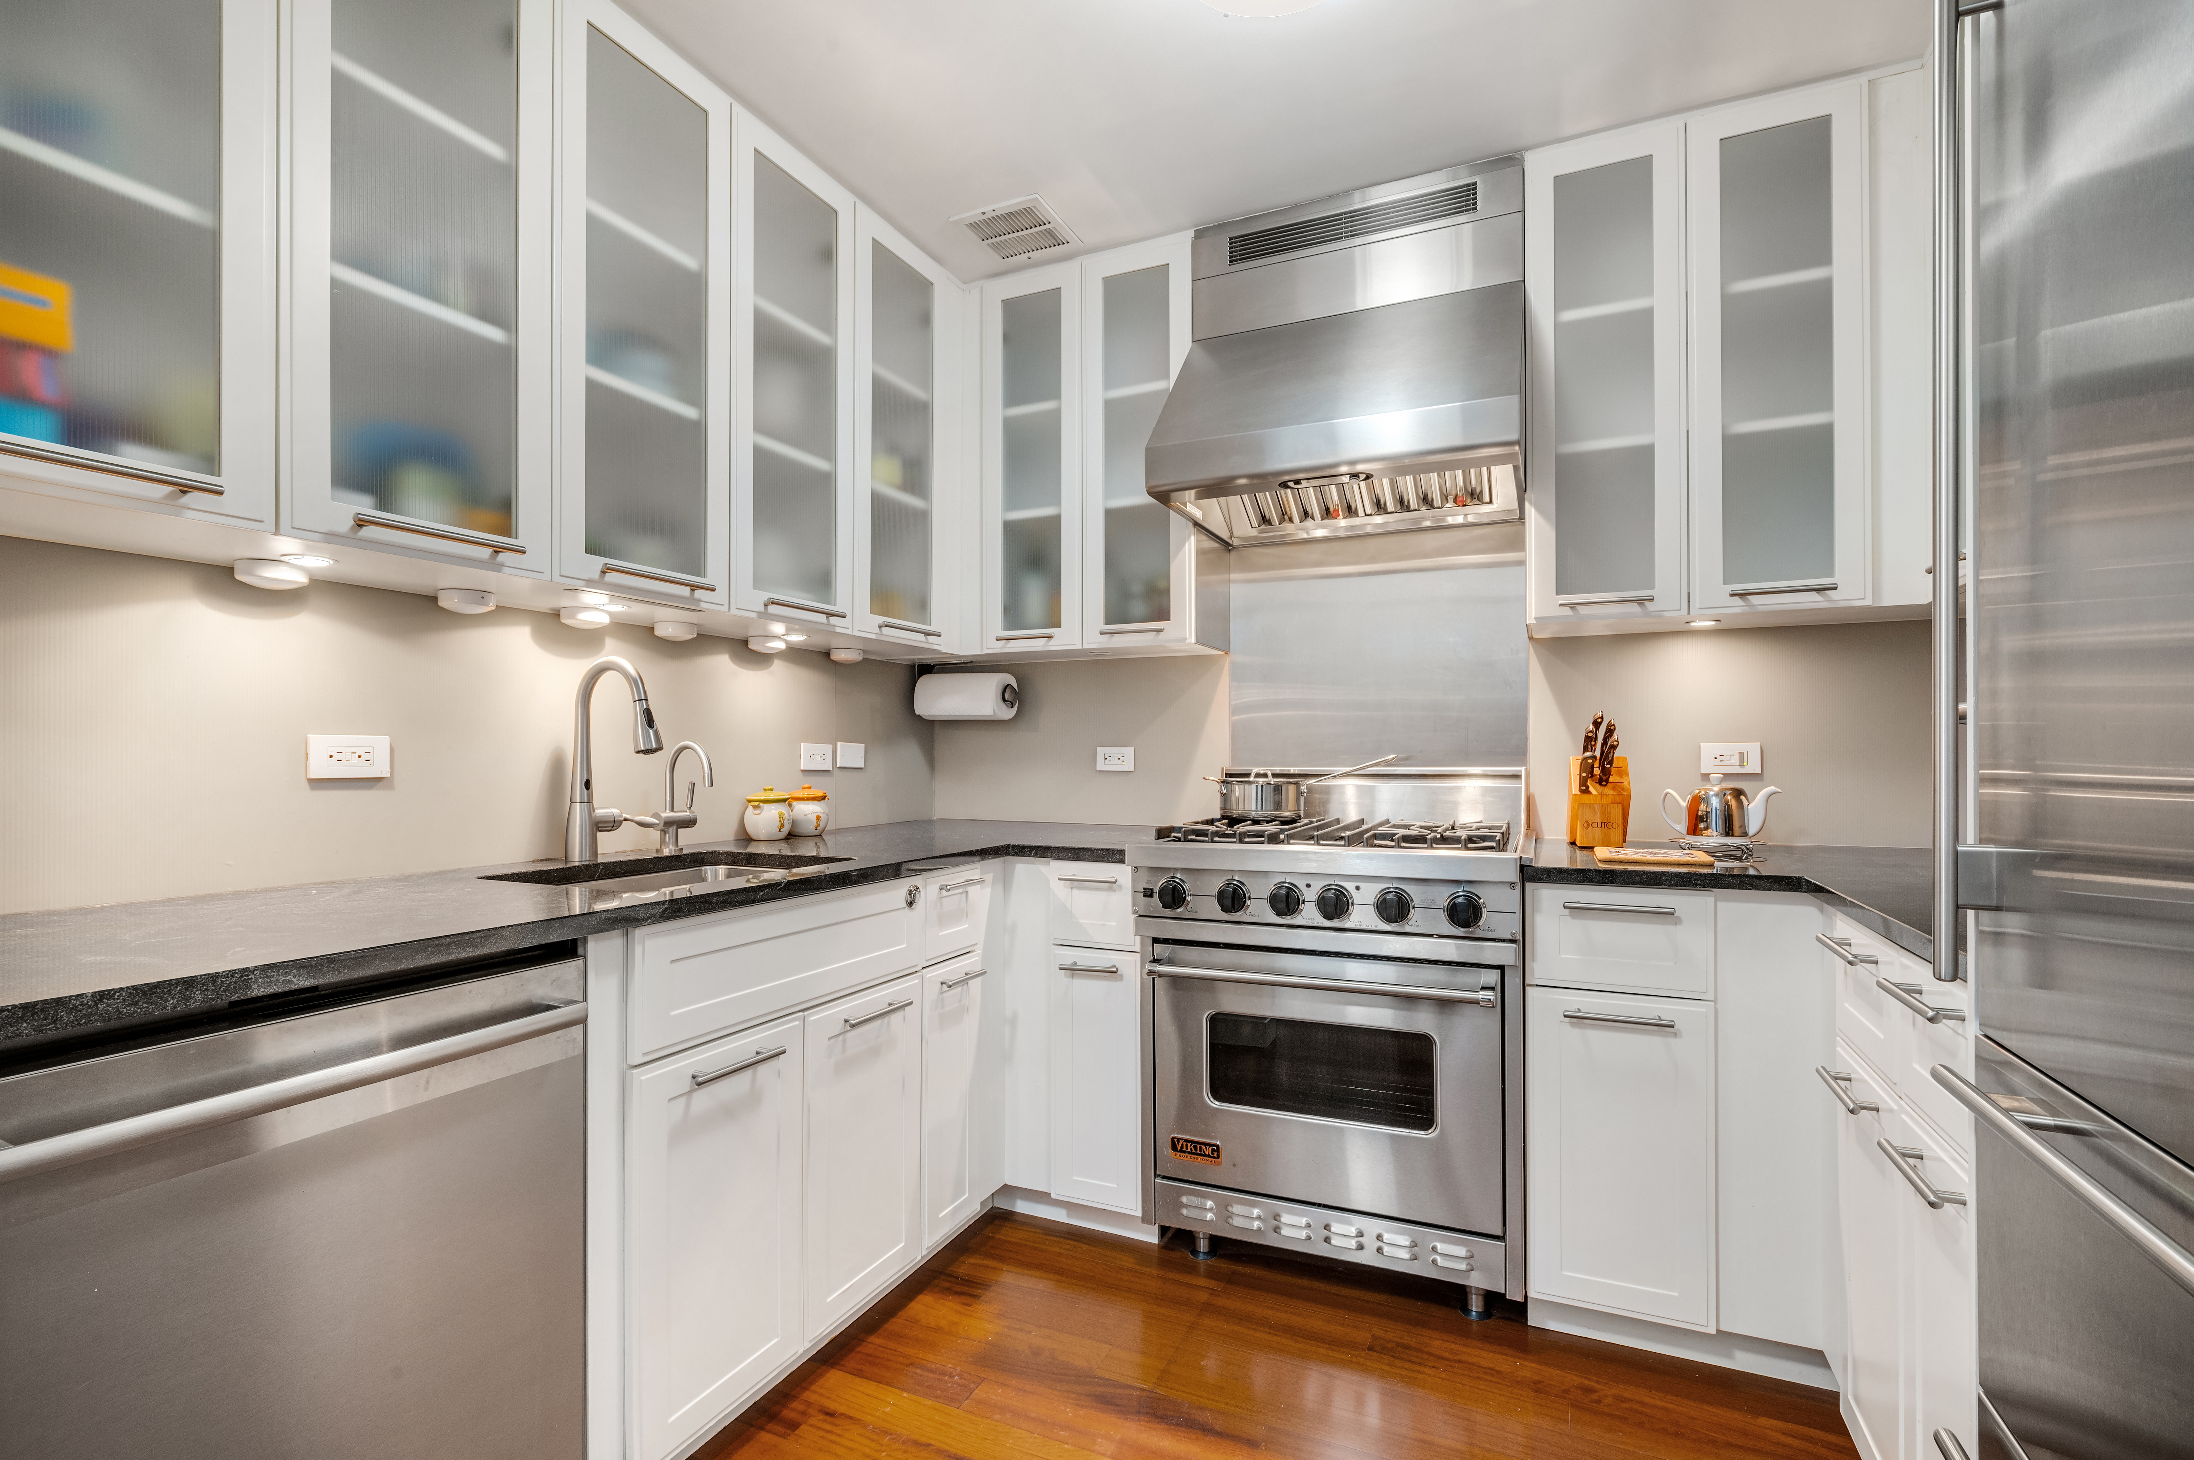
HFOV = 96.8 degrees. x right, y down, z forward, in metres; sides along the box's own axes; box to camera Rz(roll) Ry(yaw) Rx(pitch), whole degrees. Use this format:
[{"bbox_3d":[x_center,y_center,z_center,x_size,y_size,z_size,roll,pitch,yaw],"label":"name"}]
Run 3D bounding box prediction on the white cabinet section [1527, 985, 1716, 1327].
[{"bbox_3d":[1.062,0.778,2.018,0.298,0.575,0.540,-1,-1,24],"label":"white cabinet section"}]

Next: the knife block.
[{"bbox_3d":[1.147,0.159,2.226,0.127,0.204,0.175,0,-1,24],"label":"knife block"}]

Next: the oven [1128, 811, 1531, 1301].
[{"bbox_3d":[0.557,0.696,2.186,0.762,0.965,0.695,0,-1,24],"label":"oven"}]

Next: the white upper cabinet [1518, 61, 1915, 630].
[{"bbox_3d":[1.294,-0.732,2.096,0.668,1.003,0.330,0,-1,24],"label":"white upper cabinet"}]

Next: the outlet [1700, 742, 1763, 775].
[{"bbox_3d":[1.432,0.065,2.200,0.118,0.070,0.010,0,-1,24],"label":"outlet"}]

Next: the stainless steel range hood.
[{"bbox_3d":[0.583,-0.892,2.287,0.760,0.745,0.622,-1,-1,25],"label":"stainless steel range hood"}]

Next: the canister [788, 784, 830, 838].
[{"bbox_3d":[-0.754,0.209,2.557,0.112,0.133,0.112,0,-1,-17],"label":"canister"}]

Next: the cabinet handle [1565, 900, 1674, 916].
[{"bbox_3d":[0.936,0.321,1.750,0.178,0.012,0.036,-1,-1,25],"label":"cabinet handle"}]

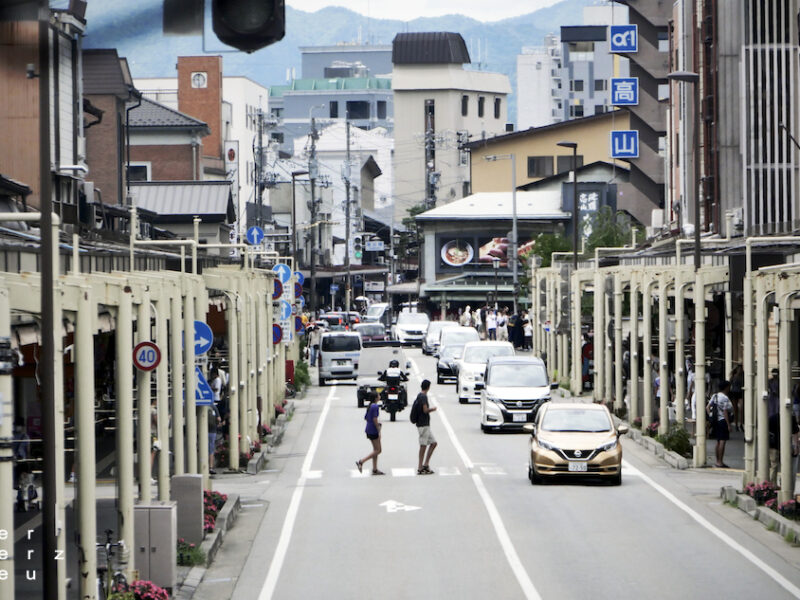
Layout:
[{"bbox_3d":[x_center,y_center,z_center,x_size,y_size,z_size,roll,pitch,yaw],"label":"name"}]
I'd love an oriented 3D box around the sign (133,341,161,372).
[{"bbox_3d":[-3.317,0.747,69.200,0.385,0.385,0.040,0,0,3],"label":"sign"}]

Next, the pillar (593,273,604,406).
[{"bbox_3d":[5.722,1.078,151.500,0.280,3.850,0.250,-1,0,0],"label":"pillar"}]

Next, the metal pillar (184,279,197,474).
[{"bbox_3d":[-3.324,1.538,84.000,0.145,3.539,0.145,-1,0,0],"label":"metal pillar"}]

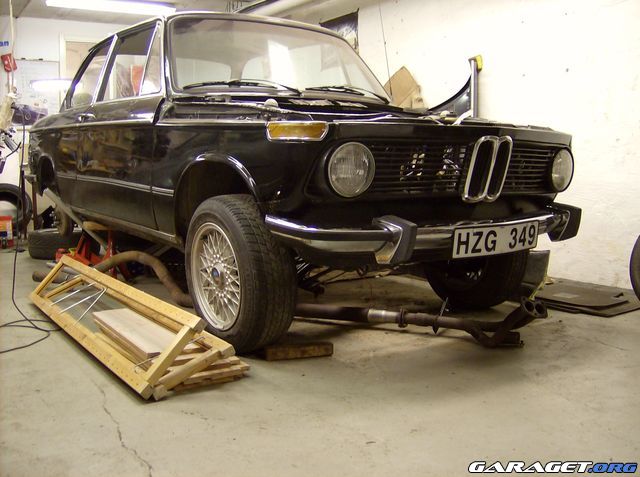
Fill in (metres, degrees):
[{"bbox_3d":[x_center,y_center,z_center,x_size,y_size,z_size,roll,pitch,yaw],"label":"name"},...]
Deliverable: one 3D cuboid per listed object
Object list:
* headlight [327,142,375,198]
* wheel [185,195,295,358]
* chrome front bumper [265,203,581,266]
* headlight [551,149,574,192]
[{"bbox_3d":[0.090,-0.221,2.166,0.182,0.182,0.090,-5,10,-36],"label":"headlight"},{"bbox_3d":[-0.327,0.137,2.604,0.200,0.600,0.600,-5,10,-36],"label":"wheel"},{"bbox_3d":[0.546,-0.045,2.549,1.530,0.160,0.380,-5,10,-36],"label":"chrome front bumper"},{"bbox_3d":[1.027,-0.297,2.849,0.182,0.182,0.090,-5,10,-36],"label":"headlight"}]

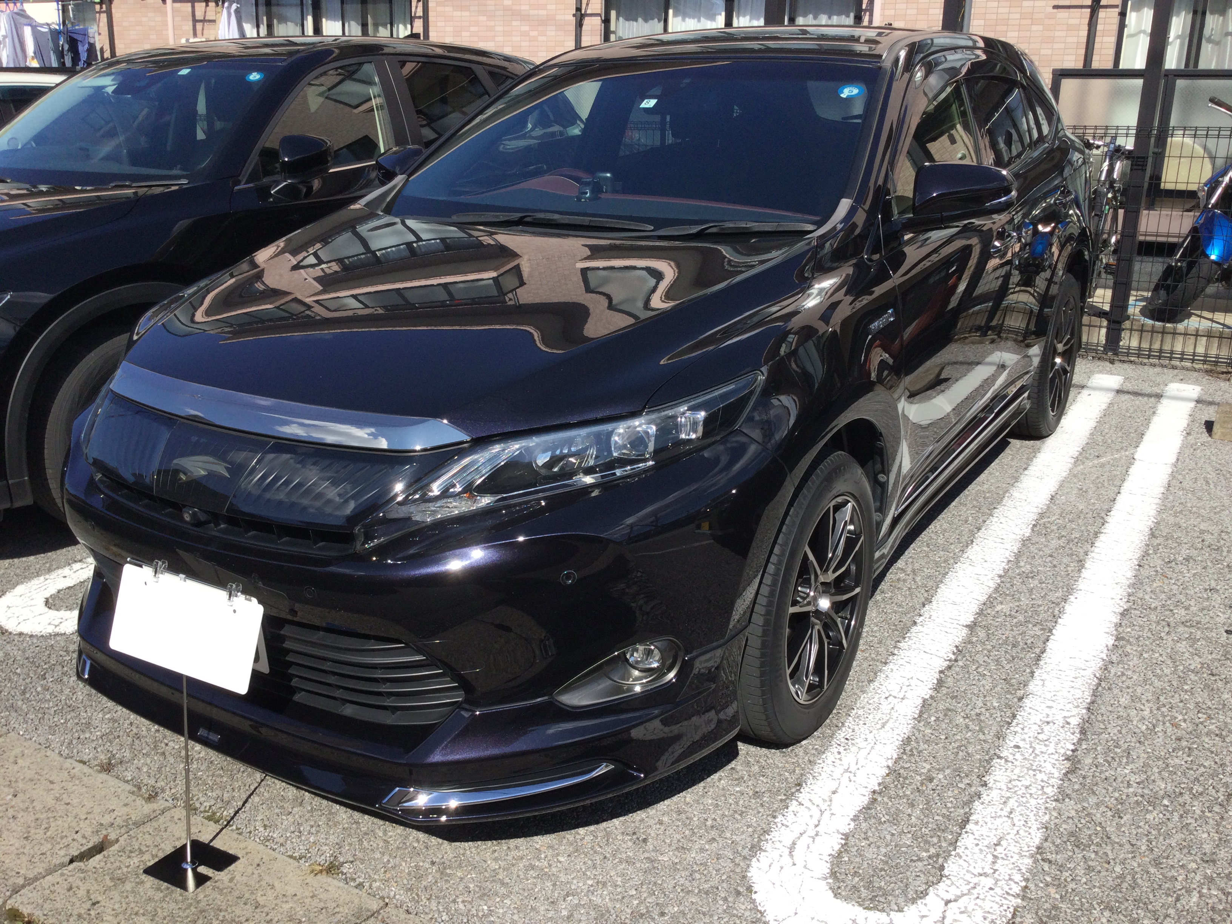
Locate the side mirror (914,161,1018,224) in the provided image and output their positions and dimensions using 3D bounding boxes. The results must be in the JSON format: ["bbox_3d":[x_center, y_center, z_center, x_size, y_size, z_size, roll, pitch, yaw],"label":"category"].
[{"bbox_3d":[0.869,-0.675,2.746,0.250,0.165,0.180,11,22,30],"label":"side mirror"}]

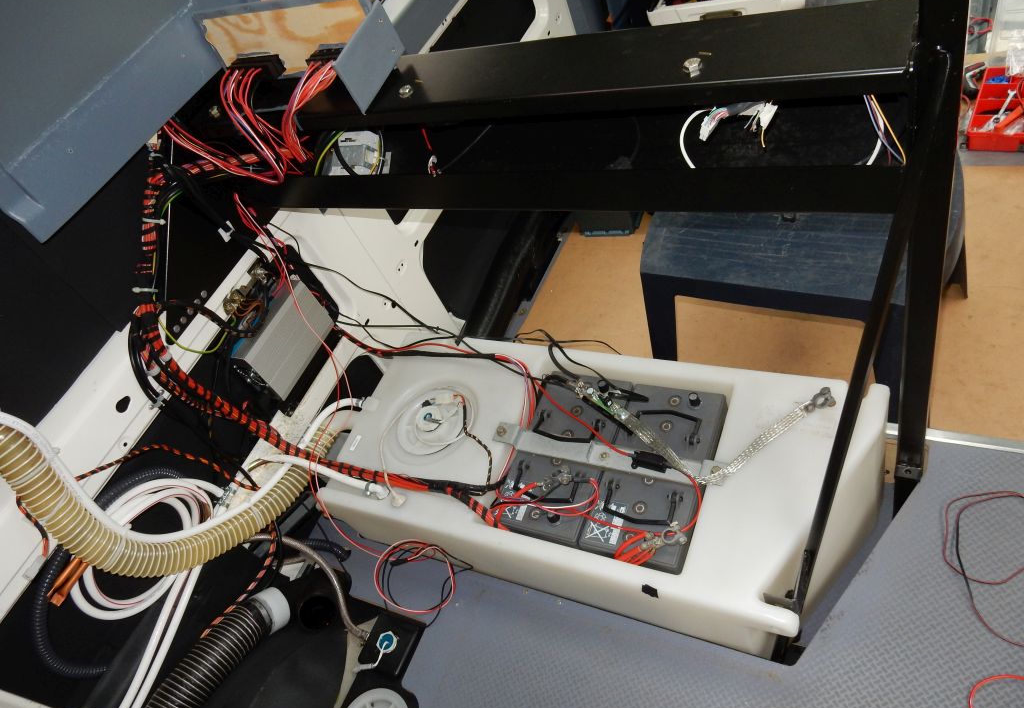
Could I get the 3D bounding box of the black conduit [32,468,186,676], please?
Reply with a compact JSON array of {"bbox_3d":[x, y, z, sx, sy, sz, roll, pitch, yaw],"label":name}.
[{"bbox_3d":[-0.794,0.401,1.460,0.321,0.045,0.418,7,60,30],"label":"black conduit"}]

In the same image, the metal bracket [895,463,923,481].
[{"bbox_3d":[0.735,0.218,1.371,0.045,0.022,0.030,7,60,30],"label":"metal bracket"}]

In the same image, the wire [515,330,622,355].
[{"bbox_3d":[0.113,-0.030,1.506,0.245,0.035,0.050,7,60,30],"label":"wire"}]

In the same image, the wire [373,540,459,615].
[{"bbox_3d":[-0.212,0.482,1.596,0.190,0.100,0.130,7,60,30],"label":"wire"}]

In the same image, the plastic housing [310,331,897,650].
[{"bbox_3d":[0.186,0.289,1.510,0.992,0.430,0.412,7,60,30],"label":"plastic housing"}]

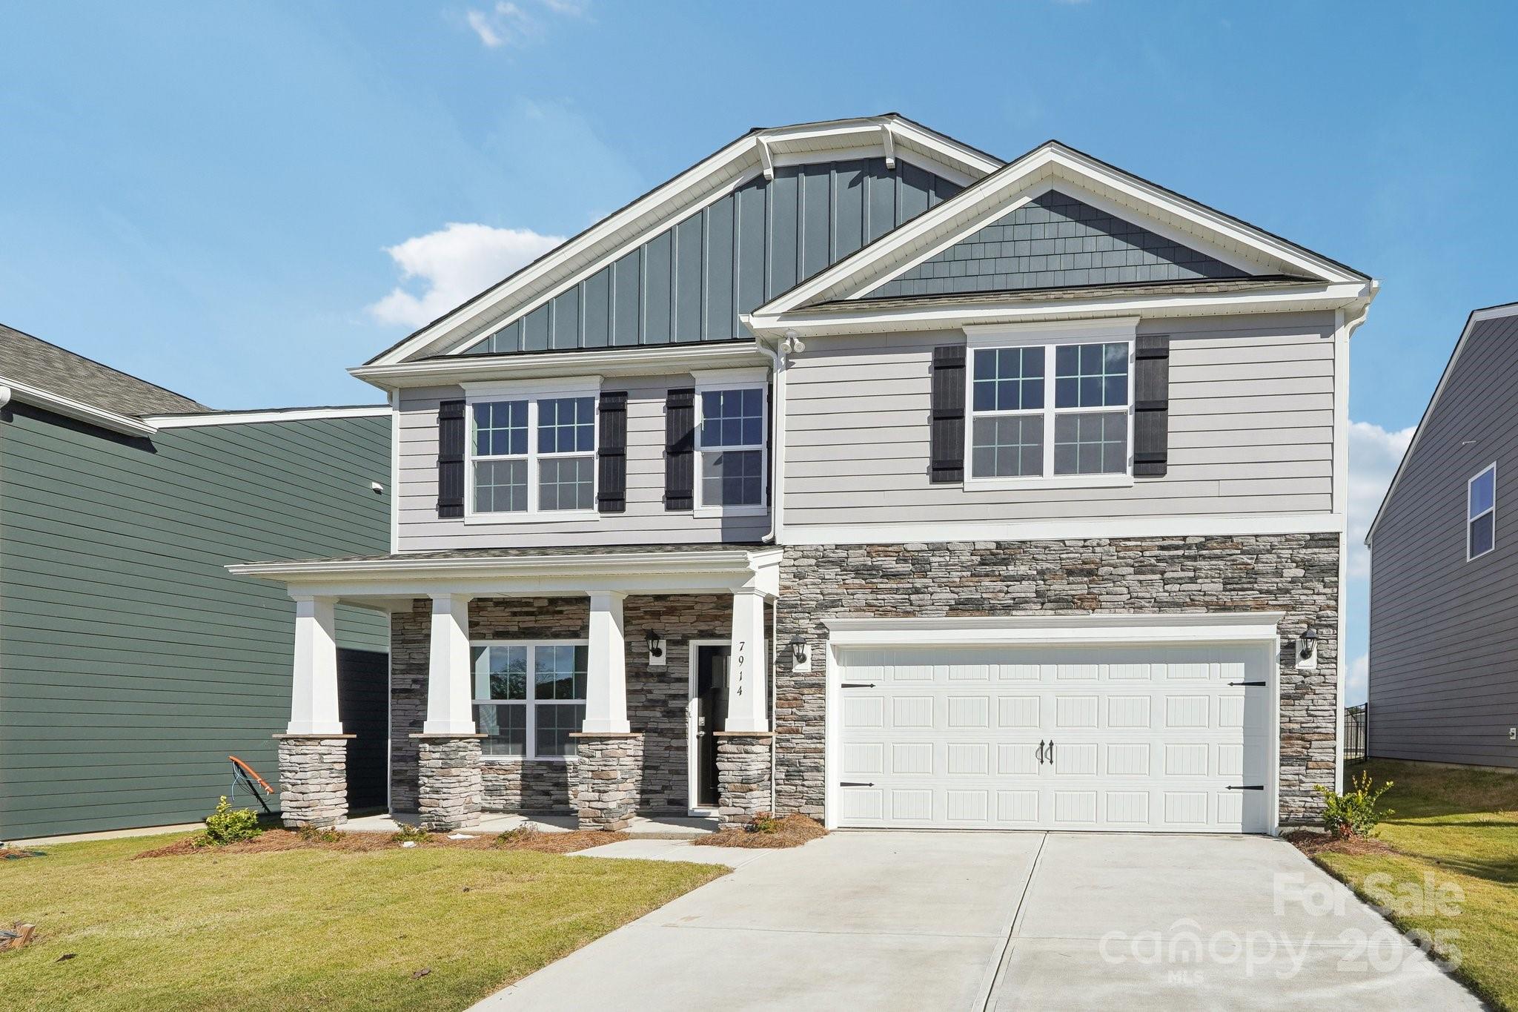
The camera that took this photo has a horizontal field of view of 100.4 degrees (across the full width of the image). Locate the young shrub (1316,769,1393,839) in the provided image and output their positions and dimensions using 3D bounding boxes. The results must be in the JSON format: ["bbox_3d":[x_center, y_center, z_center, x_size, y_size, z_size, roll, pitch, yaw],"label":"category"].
[{"bbox_3d":[6.120,3.070,6.500,0.690,0.620,0.660,0,0,6],"label":"young shrub"}]

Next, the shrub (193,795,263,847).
[{"bbox_3d":[-5.900,3.500,7.020,0.640,0.510,0.600,0,0,6],"label":"shrub"}]

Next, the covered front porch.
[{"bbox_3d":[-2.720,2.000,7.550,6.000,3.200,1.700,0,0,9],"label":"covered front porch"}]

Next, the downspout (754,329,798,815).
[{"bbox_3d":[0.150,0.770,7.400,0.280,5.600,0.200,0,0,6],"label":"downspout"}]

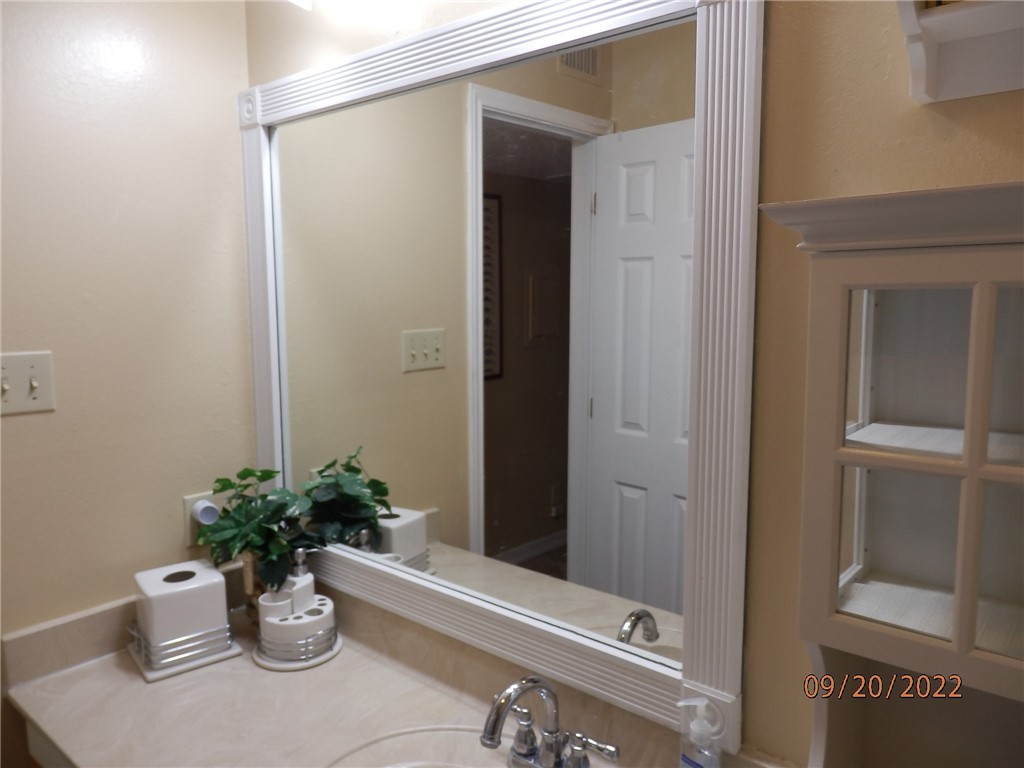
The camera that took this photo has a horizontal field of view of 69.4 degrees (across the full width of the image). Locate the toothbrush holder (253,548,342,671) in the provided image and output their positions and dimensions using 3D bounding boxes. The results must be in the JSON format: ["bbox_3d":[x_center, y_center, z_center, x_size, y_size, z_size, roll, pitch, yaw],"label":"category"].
[{"bbox_3d":[-0.437,0.447,1.499,0.172,0.200,0.172,-2,7,-17],"label":"toothbrush holder"}]

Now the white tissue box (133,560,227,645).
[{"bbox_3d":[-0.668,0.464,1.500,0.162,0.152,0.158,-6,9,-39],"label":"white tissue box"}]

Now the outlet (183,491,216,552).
[{"bbox_3d":[-0.689,0.302,1.641,0.009,0.115,0.070,6,9,39],"label":"outlet"}]

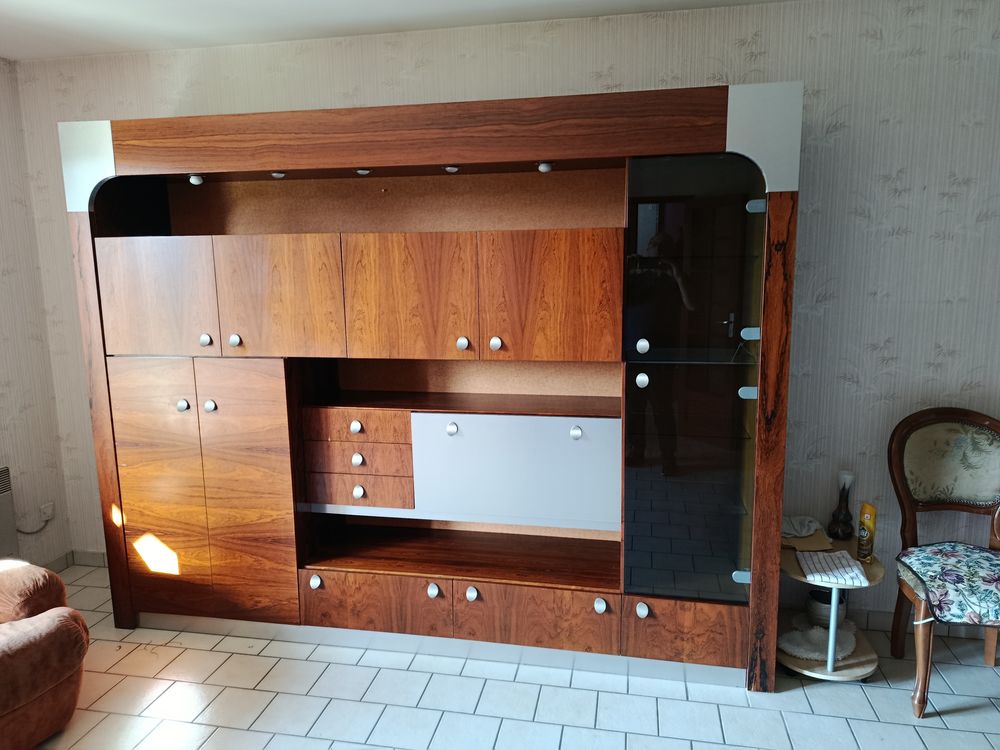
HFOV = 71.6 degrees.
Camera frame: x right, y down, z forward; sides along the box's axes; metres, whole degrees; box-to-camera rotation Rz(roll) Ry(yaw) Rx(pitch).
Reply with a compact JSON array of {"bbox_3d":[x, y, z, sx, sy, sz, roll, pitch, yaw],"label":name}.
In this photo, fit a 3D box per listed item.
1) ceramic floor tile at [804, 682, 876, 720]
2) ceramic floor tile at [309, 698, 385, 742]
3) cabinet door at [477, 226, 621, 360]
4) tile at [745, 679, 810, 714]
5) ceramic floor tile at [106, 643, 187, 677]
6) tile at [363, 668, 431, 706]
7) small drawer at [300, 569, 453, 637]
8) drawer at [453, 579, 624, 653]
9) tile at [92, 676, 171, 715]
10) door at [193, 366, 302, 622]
[{"bbox_3d":[1.169,1.125,2.396,0.199,0.010,0.199,1,9,11],"label":"ceramic floor tile"},{"bbox_3d":[-0.507,1.158,2.314,0.200,0.010,0.199,1,9,11],"label":"ceramic floor tile"},{"bbox_3d":[0.170,-0.268,2.366,0.493,0.445,0.030,1,9,11],"label":"cabinet door"},{"bbox_3d":[0.969,1.122,2.435,0.199,0.010,0.199,1,9,11],"label":"tile"},{"bbox_3d":[-1.360,1.107,2.676,0.200,0.010,0.200,1,9,11],"label":"ceramic floor tile"},{"bbox_3d":[-0.368,1.129,2.493,0.199,0.010,0.199,1,9,11],"label":"tile"},{"bbox_3d":[-0.446,0.849,2.867,0.624,0.236,0.405,1,9,11],"label":"small drawer"},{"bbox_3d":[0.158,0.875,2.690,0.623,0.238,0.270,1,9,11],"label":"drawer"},{"bbox_3d":[-1.305,1.145,2.472,0.199,0.010,0.199,1,9,11],"label":"tile"},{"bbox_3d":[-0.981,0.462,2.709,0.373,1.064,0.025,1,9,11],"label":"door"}]

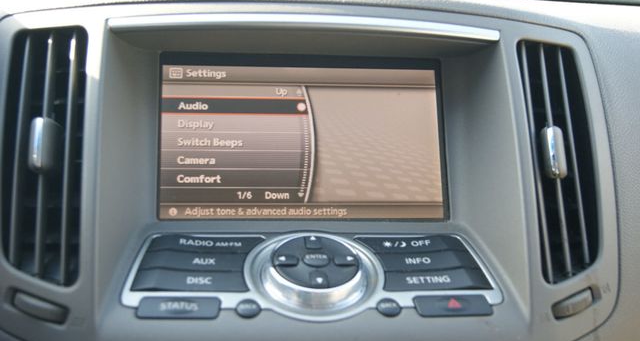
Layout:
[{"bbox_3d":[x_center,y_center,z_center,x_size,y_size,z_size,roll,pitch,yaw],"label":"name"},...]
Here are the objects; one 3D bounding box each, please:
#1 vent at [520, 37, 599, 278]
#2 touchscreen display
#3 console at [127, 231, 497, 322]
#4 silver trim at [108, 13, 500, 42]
[{"bbox_3d":[0.123,-0.004,0.400,0.038,0.127,0.022,5,-20,-19],"label":"vent"},{"bbox_3d":[-0.009,-0.019,0.428,0.158,0.092,0.012,0,-14,-6],"label":"touchscreen display"},{"bbox_3d":[-0.004,0.049,0.374,0.177,0.019,0.069,0,30,-6],"label":"console"},{"bbox_3d":[-0.007,-0.074,0.395,0.203,0.011,0.013,0,-14,-6],"label":"silver trim"}]

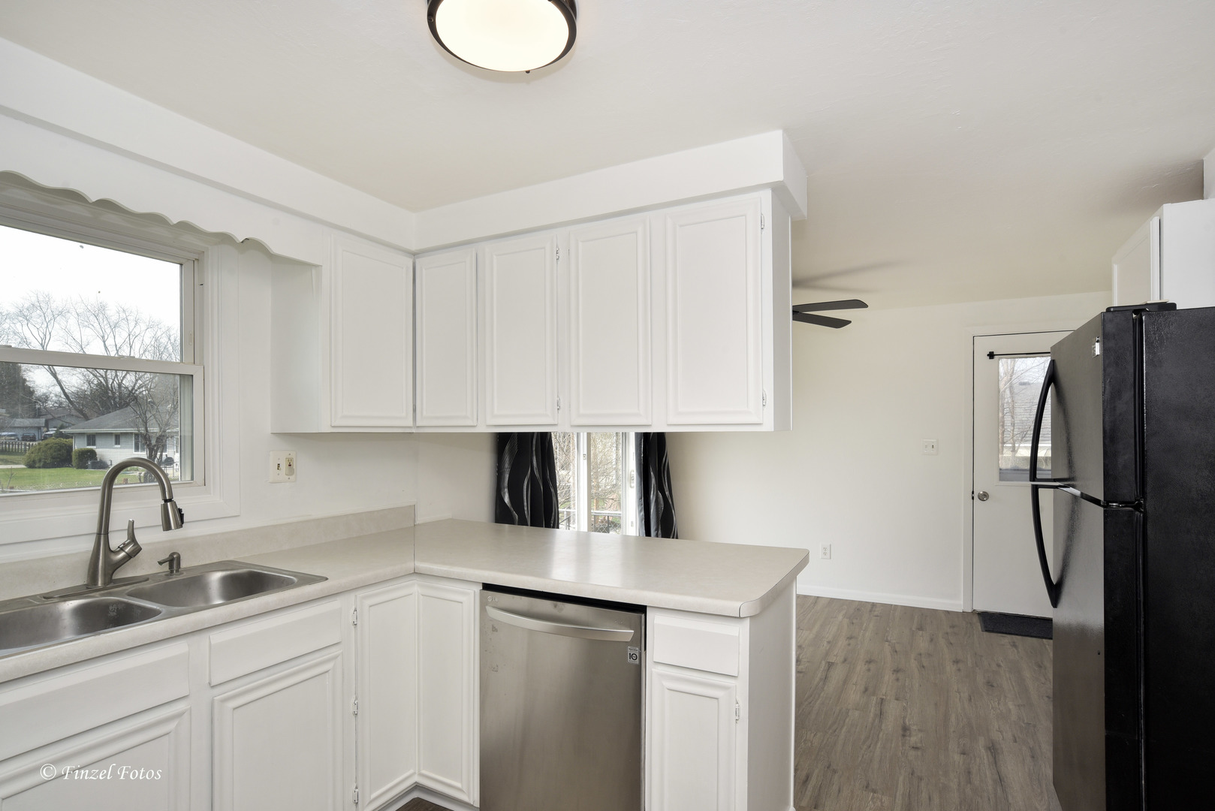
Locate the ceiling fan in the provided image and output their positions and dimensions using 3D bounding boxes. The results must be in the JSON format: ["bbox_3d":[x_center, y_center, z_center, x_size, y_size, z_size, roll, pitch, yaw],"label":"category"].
[{"bbox_3d":[1.040,-0.615,3.880,1.270,0.360,1.270,-1,-2,28],"label":"ceiling fan"}]

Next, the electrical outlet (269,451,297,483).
[{"bbox_3d":[-1.310,0.248,2.455,0.014,0.121,0.118,-1,-2,28],"label":"electrical outlet"}]

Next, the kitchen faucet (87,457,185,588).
[{"bbox_3d":[-1.415,0.350,1.832,0.270,0.385,0.145,0,-2,13],"label":"kitchen faucet"}]

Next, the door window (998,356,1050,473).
[{"bbox_3d":[3.150,0.088,4.390,0.560,0.900,0.050,-1,-2,28],"label":"door window"}]

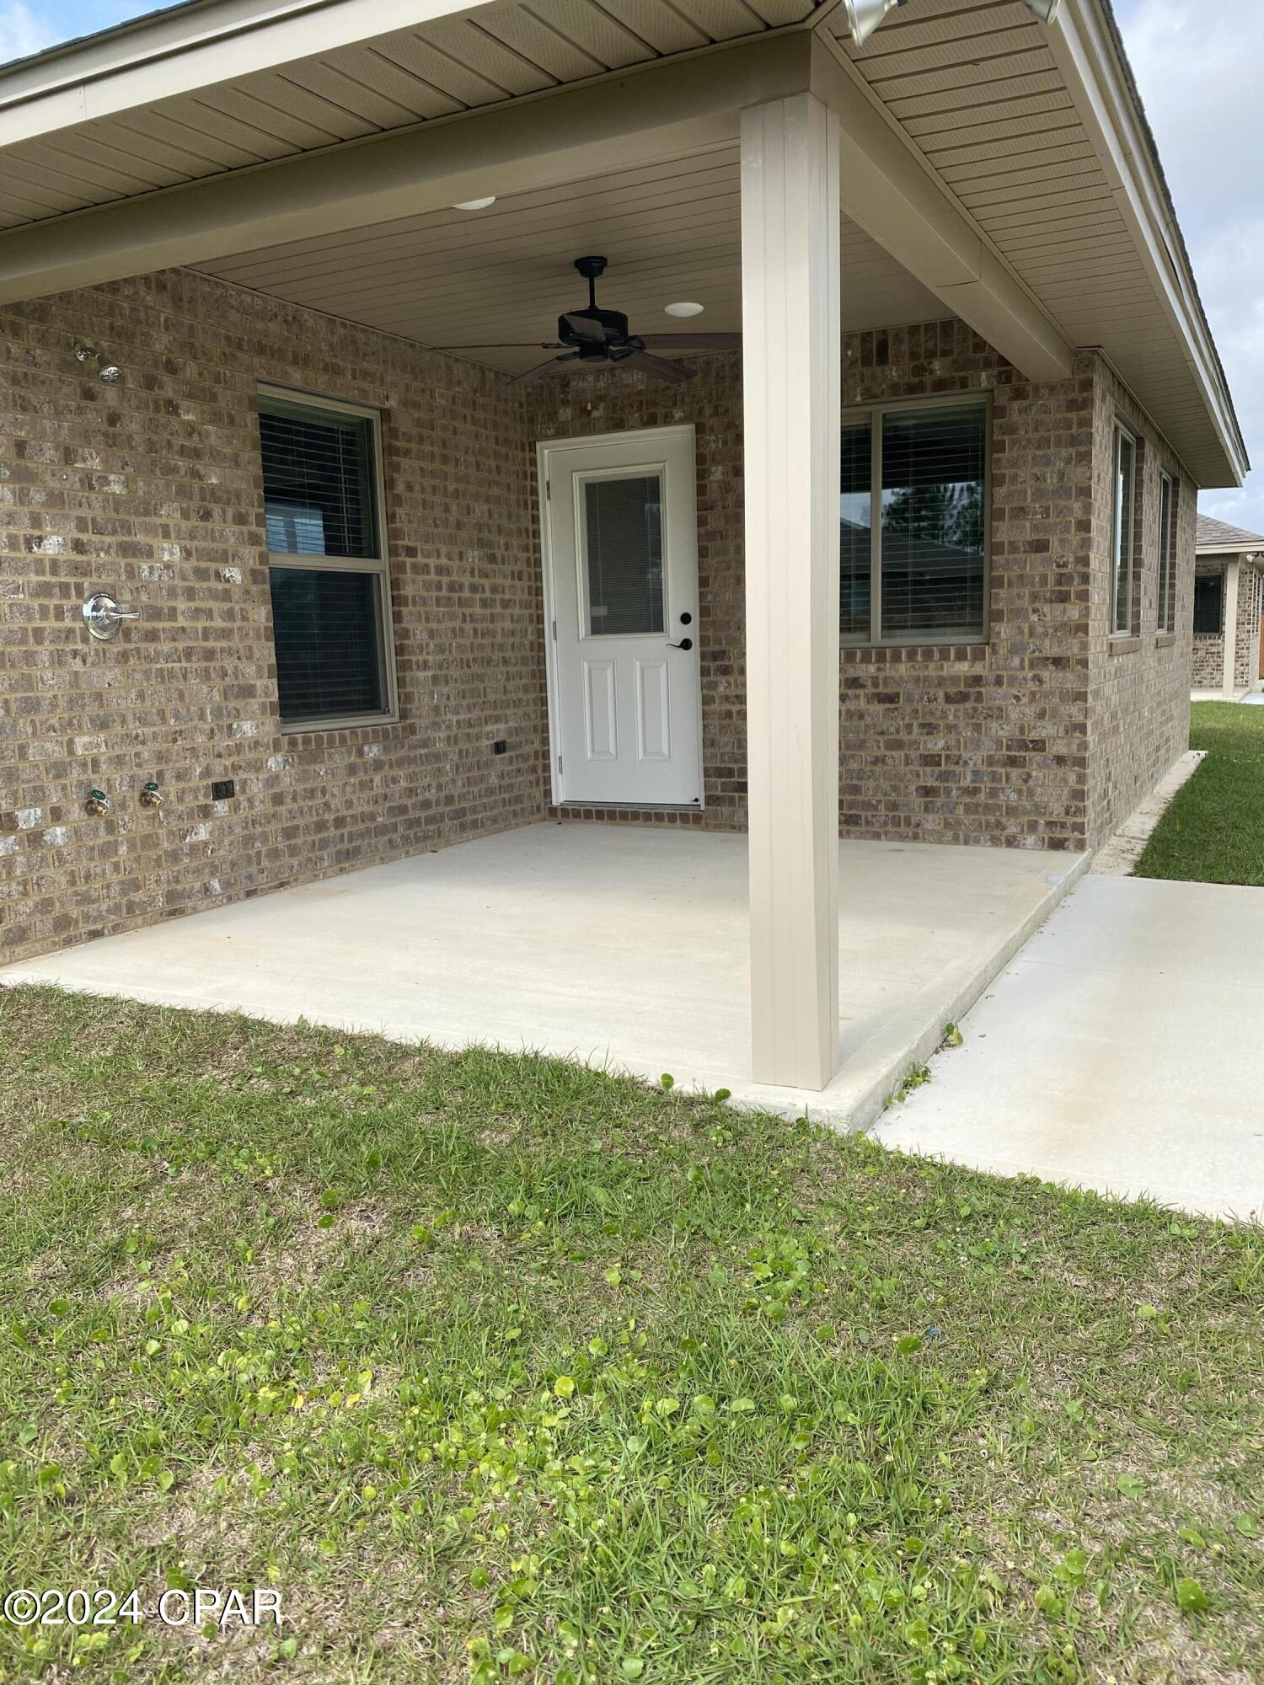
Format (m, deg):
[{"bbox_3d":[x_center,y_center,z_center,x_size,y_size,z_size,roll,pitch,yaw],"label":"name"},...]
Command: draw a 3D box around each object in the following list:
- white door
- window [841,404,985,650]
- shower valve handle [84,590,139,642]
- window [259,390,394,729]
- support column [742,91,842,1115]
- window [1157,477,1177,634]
[{"bbox_3d":[-0.056,-1.237,7.197,0.990,2.090,0.100,3,10,27],"label":"white door"},{"bbox_3d":[1.228,-1.600,6.447,1.200,1.200,0.100,3,10,27],"label":"window"},{"bbox_3d":[-1.927,-0.839,4.690,0.090,0.180,0.200,3,10,27],"label":"shower valve handle"},{"bbox_3d":[-1.415,-1.288,5.881,0.100,1.510,0.900,3,10,27],"label":"window"},{"bbox_3d":[0.380,-0.510,2.918,0.165,2.190,0.165,3,10,27],"label":"support column"},{"bbox_3d":[3.868,-2.128,9.322,0.100,1.190,1.380,3,10,27],"label":"window"}]

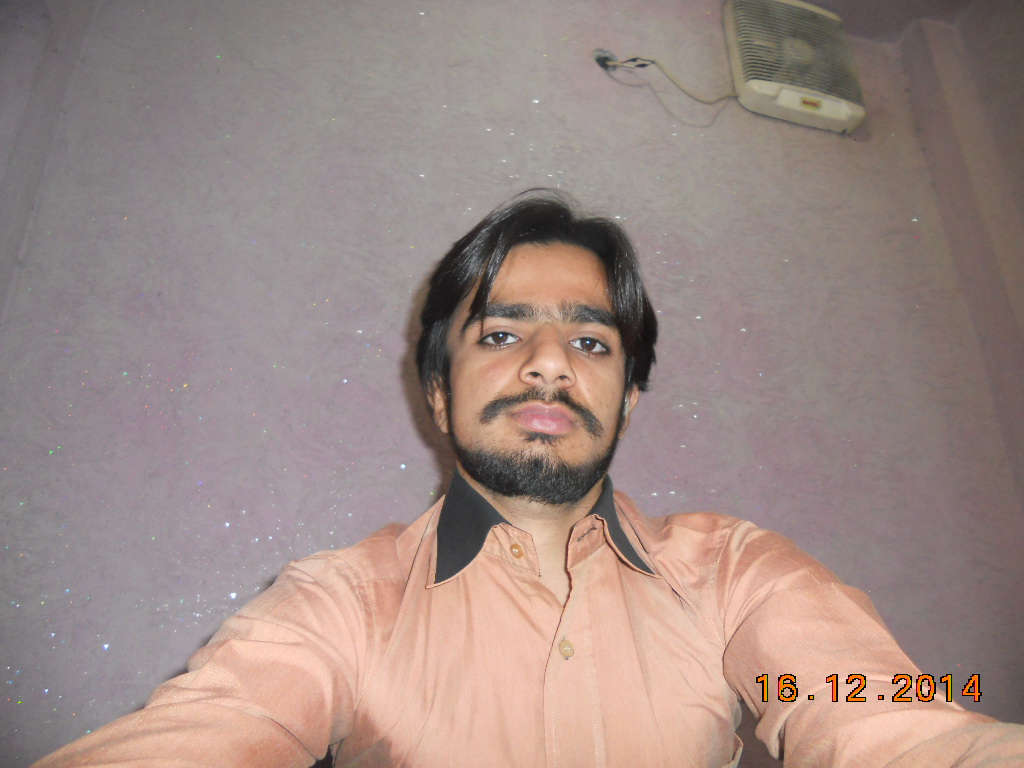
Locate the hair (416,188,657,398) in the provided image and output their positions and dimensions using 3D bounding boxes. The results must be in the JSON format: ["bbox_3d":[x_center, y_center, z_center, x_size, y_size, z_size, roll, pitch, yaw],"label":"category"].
[{"bbox_3d":[0.015,-0.054,0.688,0.200,0.198,0.192,3,-13,-5],"label":"hair"}]

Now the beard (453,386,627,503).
[{"bbox_3d":[0.019,0.050,0.590,0.134,0.085,0.083,3,-13,-5],"label":"beard"}]

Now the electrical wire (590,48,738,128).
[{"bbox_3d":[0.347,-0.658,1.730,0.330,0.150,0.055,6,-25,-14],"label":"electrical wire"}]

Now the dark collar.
[{"bbox_3d":[0.018,0.112,0.660,0.168,0.105,0.140,3,-18,-3],"label":"dark collar"}]

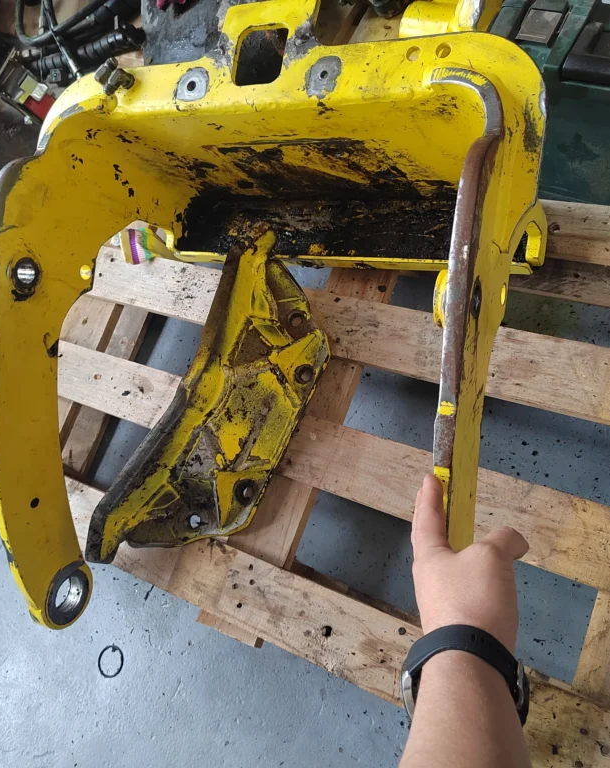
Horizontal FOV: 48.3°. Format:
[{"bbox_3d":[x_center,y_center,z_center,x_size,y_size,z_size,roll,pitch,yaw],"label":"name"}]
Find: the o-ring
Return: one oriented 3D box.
[{"bbox_3d":[-0.356,0.509,1.248,0.054,0.004,0.054,-8,67,20],"label":"o-ring"}]

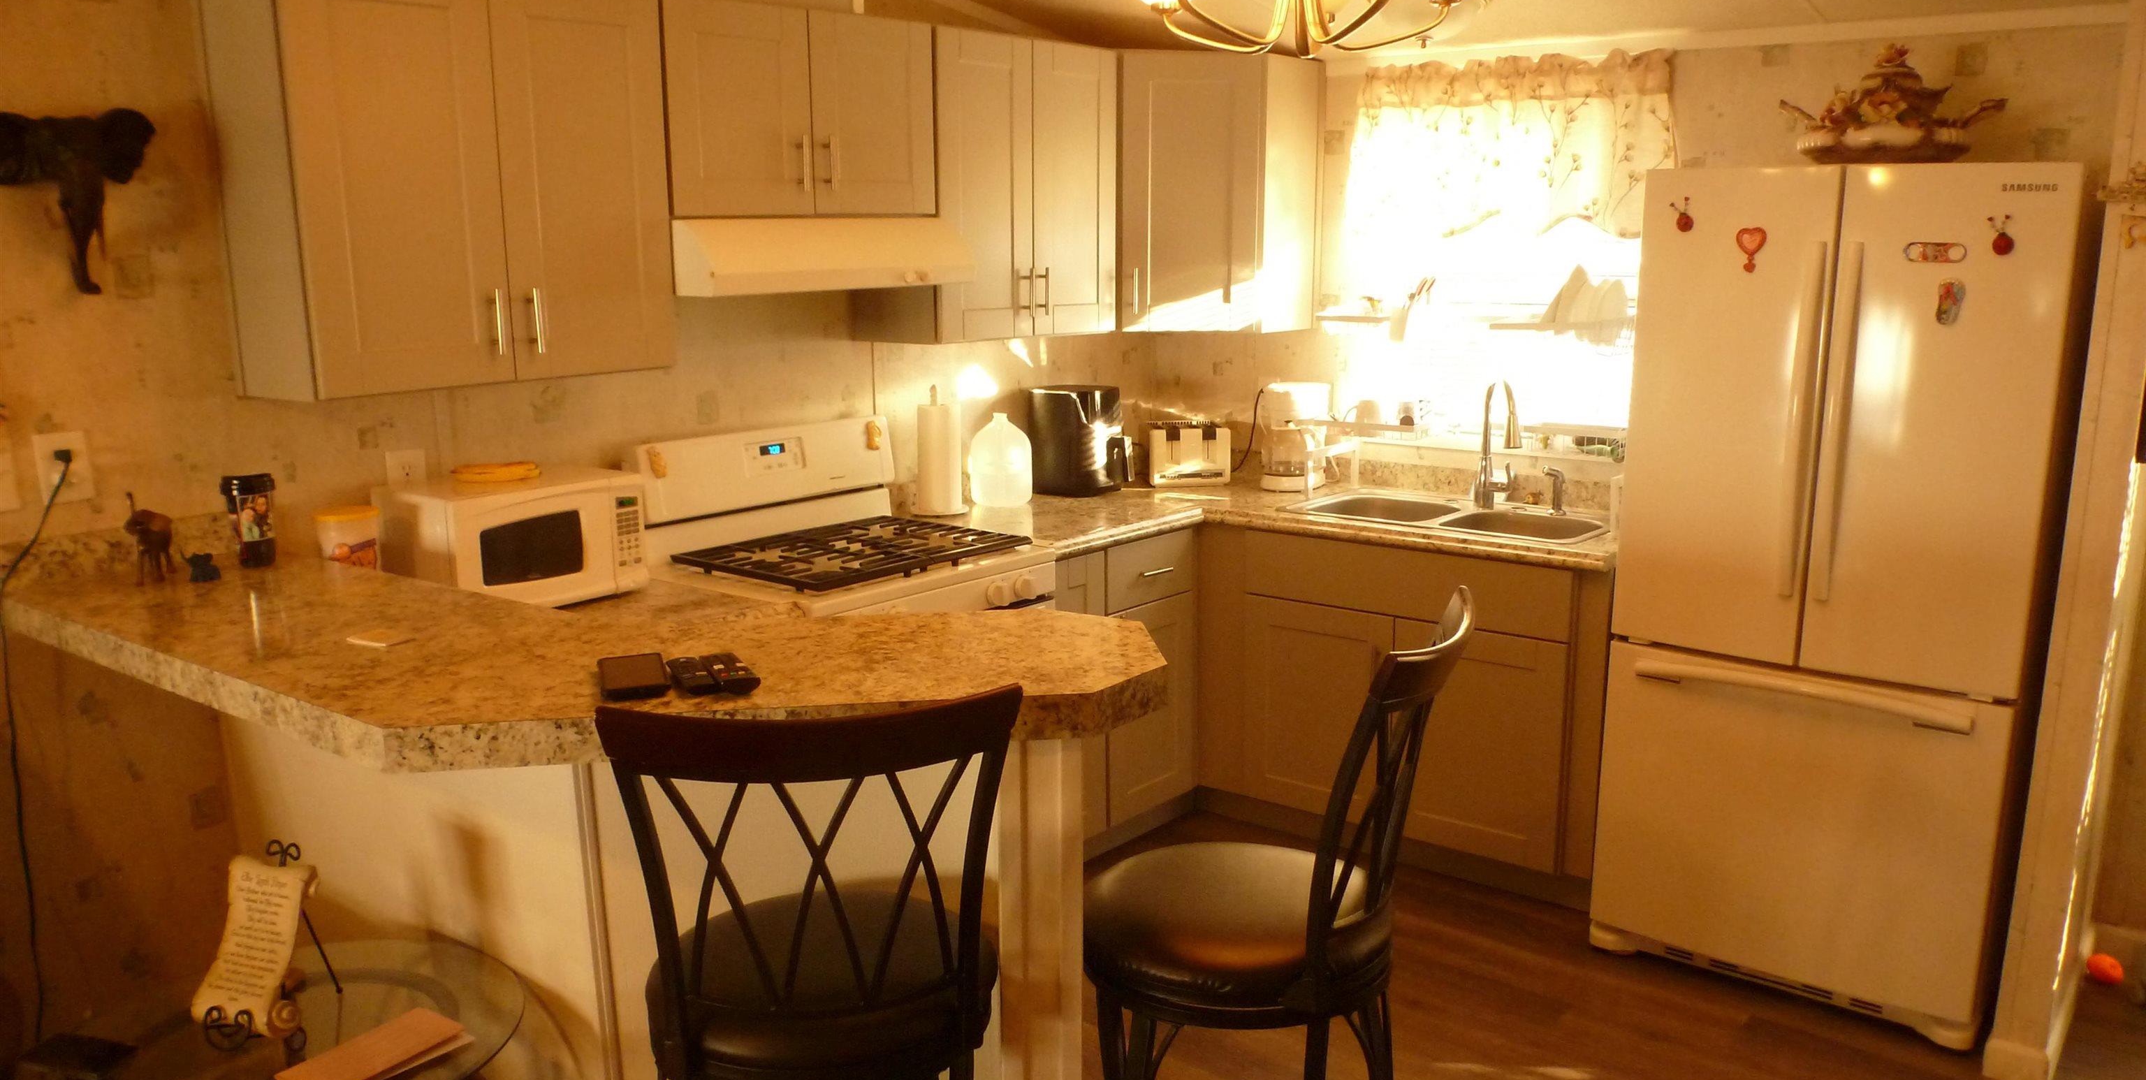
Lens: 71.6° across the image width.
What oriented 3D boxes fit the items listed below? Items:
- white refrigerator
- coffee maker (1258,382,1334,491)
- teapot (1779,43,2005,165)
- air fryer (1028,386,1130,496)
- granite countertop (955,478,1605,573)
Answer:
[{"bbox_3d":[1.735,0.084,3.381,0.795,1.806,0.747,9,15,37],"label":"white refrigerator"},{"bbox_3d":[0.654,-0.303,4.325,0.150,0.300,0.200,7,14,31],"label":"coffee maker"},{"bbox_3d":[1.725,-0.910,3.136,0.434,0.268,0.253,9,15,37],"label":"teapot"},{"bbox_3d":[0.031,-0.300,4.349,0.333,0.323,0.263,6,13,27],"label":"air fryer"},{"bbox_3d":[0.535,-0.038,3.904,1.767,0.045,1.280,9,15,39],"label":"granite countertop"}]

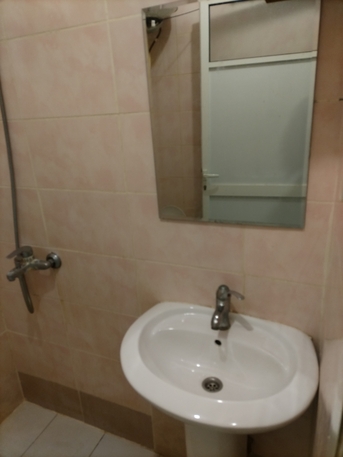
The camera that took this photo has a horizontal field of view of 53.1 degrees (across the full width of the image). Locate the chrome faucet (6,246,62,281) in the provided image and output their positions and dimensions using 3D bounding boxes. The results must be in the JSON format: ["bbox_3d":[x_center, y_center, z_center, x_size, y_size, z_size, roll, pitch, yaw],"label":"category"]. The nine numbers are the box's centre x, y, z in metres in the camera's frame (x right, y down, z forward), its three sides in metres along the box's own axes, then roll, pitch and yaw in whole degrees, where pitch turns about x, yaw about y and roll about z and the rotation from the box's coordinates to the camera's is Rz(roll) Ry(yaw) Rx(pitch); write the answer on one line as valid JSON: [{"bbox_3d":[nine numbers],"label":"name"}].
[{"bbox_3d":[-0.578,0.130,1.358,0.223,0.128,0.172,5,22,23],"label":"chrome faucet"}]

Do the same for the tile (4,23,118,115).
[{"bbox_3d":[-0.354,-0.494,1.111,0.398,0.249,0.012,5,22,23],"label":"tile"}]

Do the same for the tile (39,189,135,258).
[{"bbox_3d":[-0.323,-0.024,1.286,0.398,0.249,0.012,5,22,23],"label":"tile"}]

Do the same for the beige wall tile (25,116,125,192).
[{"bbox_3d":[-0.338,-0.259,1.198,0.398,0.249,0.012,5,22,23],"label":"beige wall tile"}]

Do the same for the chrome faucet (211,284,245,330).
[{"bbox_3d":[0.175,0.264,1.056,0.085,0.157,0.133,5,22,23],"label":"chrome faucet"}]

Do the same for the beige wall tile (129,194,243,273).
[{"bbox_3d":[0.043,0.011,1.128,0.398,0.249,0.012,5,22,23],"label":"beige wall tile"}]

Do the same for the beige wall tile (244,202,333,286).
[{"bbox_3d":[0.333,0.038,1.003,0.231,0.249,0.012,5,22,23],"label":"beige wall tile"}]

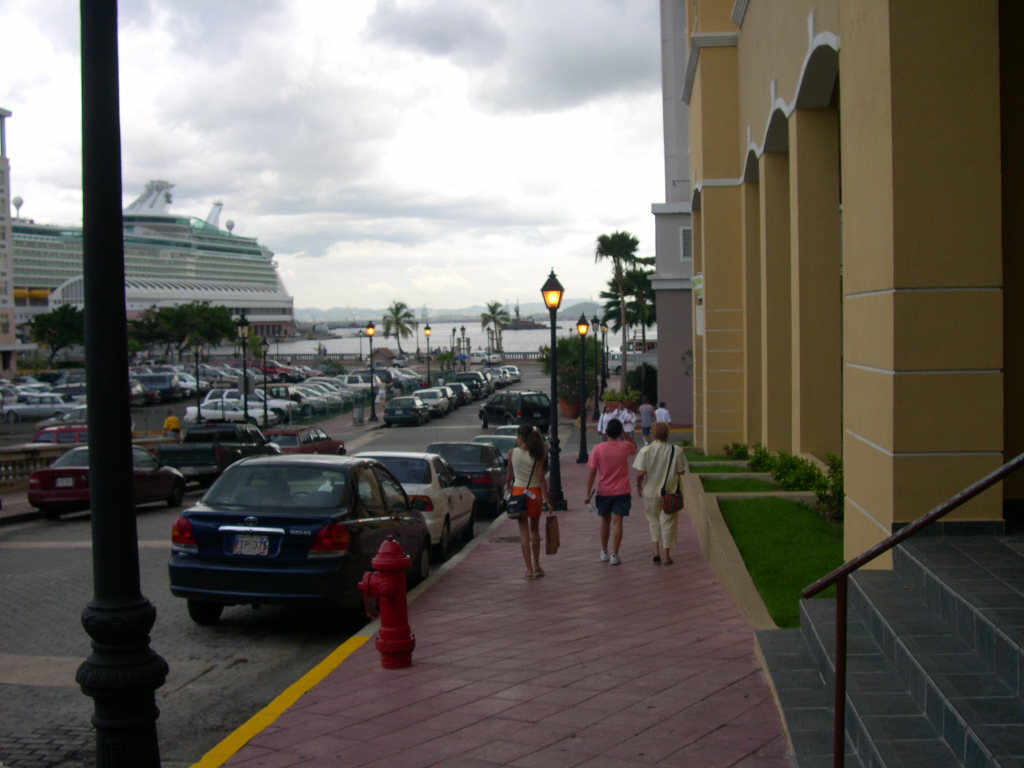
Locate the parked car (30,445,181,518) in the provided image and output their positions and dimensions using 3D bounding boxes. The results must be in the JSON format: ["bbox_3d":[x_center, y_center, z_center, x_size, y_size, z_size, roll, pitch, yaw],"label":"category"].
[{"bbox_3d":[-8.254,1.973,23.400,1.680,1.370,4.250,-1,0,5],"label":"parked car"}]

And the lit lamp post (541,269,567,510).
[{"bbox_3d":[0.768,0.104,20.074,0.420,4.303,0.420,-1,3,6],"label":"lit lamp post"}]

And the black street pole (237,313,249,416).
[{"bbox_3d":[-9.133,0.062,38.467,0.450,5.000,0.450,-1,3,6],"label":"black street pole"}]

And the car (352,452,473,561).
[{"bbox_3d":[-1.520,1.655,16.350,1.700,1.390,4.400,1,-1,6],"label":"car"}]

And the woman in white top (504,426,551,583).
[{"bbox_3d":[0.162,1.233,11.750,0.480,1.610,0.360,-1,3,4],"label":"woman in white top"}]

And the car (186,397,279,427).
[{"bbox_3d":[-13.974,1.435,56.000,4.450,1.300,1.700,-1,3,9],"label":"car"}]

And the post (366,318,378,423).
[{"bbox_3d":[-6.937,-0.605,55.369,0.450,4.950,0.450,-1,3,6],"label":"post"}]

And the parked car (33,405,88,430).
[{"bbox_3d":[-18.900,1.560,49.500,4.350,1.400,1.700,-1,3,7],"label":"parked car"}]

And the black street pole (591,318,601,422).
[{"bbox_3d":[3.515,-0.670,47.173,0.420,4.341,0.420,-1,3,6],"label":"black street pole"}]

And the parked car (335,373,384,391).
[{"bbox_3d":[-9.384,0.223,72.500,4.400,1.680,1.780,-1,3,8],"label":"parked car"}]

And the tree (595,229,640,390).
[{"bbox_3d":[6.108,-3.640,63.740,2.700,9.800,2.700,-1,3,6],"label":"tree"}]

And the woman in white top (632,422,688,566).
[{"bbox_3d":[1.680,1.241,12.800,0.580,1.611,0.400,-1,3,6],"label":"woman in white top"}]

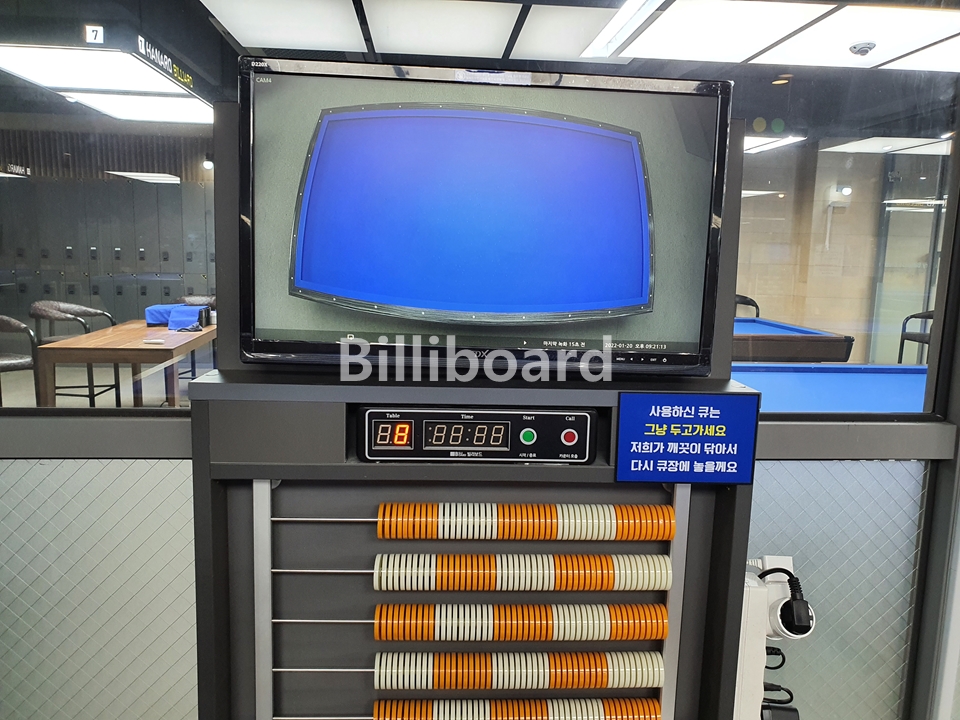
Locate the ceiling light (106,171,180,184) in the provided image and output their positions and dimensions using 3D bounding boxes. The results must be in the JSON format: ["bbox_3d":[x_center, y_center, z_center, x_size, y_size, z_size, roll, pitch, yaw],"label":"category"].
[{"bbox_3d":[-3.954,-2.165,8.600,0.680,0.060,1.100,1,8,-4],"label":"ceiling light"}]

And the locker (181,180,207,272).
[{"bbox_3d":[-3.513,-1.630,9.050,0.283,1.100,0.380,1,8,-4],"label":"locker"}]

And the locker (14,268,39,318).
[{"bbox_3d":[-5.553,-0.566,9.071,0.288,1.136,0.380,1,8,-4],"label":"locker"}]

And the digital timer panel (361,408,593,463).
[{"bbox_3d":[-0.004,0.077,0.788,0.250,0.058,0.050,1,8,-3],"label":"digital timer panel"}]

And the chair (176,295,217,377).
[{"bbox_3d":[-2.698,-0.083,6.980,0.560,1.000,0.560,1,8,-3],"label":"chair"}]

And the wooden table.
[{"bbox_3d":[-2.528,0.204,5.521,0.799,0.830,1.917,0,8,-11],"label":"wooden table"}]

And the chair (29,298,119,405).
[{"bbox_3d":[-3.303,0.058,5.822,0.550,1.000,0.621,0,8,-11],"label":"chair"}]

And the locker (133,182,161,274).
[{"bbox_3d":[-4.085,-1.639,9.014,0.290,1.095,0.380,1,8,-4],"label":"locker"}]

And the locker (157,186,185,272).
[{"bbox_3d":[-3.797,-1.633,9.033,0.286,1.098,0.380,1,8,-4],"label":"locker"}]

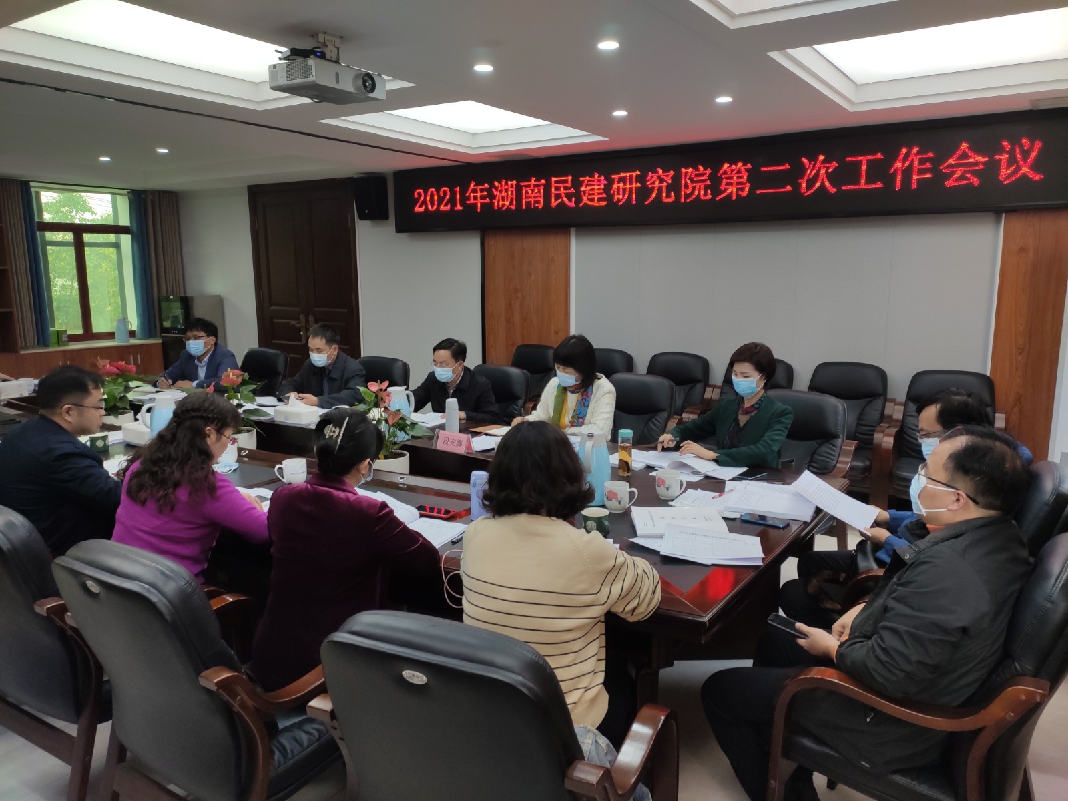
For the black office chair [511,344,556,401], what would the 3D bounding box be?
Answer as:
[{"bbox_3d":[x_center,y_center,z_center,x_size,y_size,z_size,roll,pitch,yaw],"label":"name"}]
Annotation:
[{"bbox_3d":[-0.115,0.044,6.305,0.600,0.985,0.620,7,12,34],"label":"black office chair"}]

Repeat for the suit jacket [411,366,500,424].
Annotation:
[{"bbox_3d":[-0.391,0.052,4.466,0.570,0.500,0.520,6,11,31],"label":"suit jacket"}]

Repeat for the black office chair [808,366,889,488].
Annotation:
[{"bbox_3d":[1.950,0.274,4.977,0.600,0.985,0.620,7,12,34],"label":"black office chair"}]

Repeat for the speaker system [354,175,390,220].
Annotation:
[{"bbox_3d":[-1.530,-1.901,7.267,0.250,0.400,0.210,7,12,34],"label":"speaker system"}]

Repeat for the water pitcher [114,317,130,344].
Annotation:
[{"bbox_3d":[-4.307,-0.732,8.112,0.190,0.265,0.140,-5,11,-28],"label":"water pitcher"}]

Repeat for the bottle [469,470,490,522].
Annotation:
[{"bbox_3d":[-0.182,0.322,2.591,0.065,0.158,0.065,0,10,0],"label":"bottle"}]

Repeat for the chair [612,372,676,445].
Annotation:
[{"bbox_3d":[0.448,0.365,4.450,0.610,0.980,0.670,7,12,34],"label":"chair"}]

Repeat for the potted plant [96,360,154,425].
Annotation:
[{"bbox_3d":[-2.373,0.005,4.487,0.350,0.470,0.340,7,12,34],"label":"potted plant"}]

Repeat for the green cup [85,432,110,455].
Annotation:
[{"bbox_3d":[-2.031,0.195,3.582,0.115,0.080,0.090,-5,11,-30],"label":"green cup"}]

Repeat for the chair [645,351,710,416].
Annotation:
[{"bbox_3d":[0.946,0.161,5.634,0.600,0.985,0.620,7,12,34],"label":"chair"}]

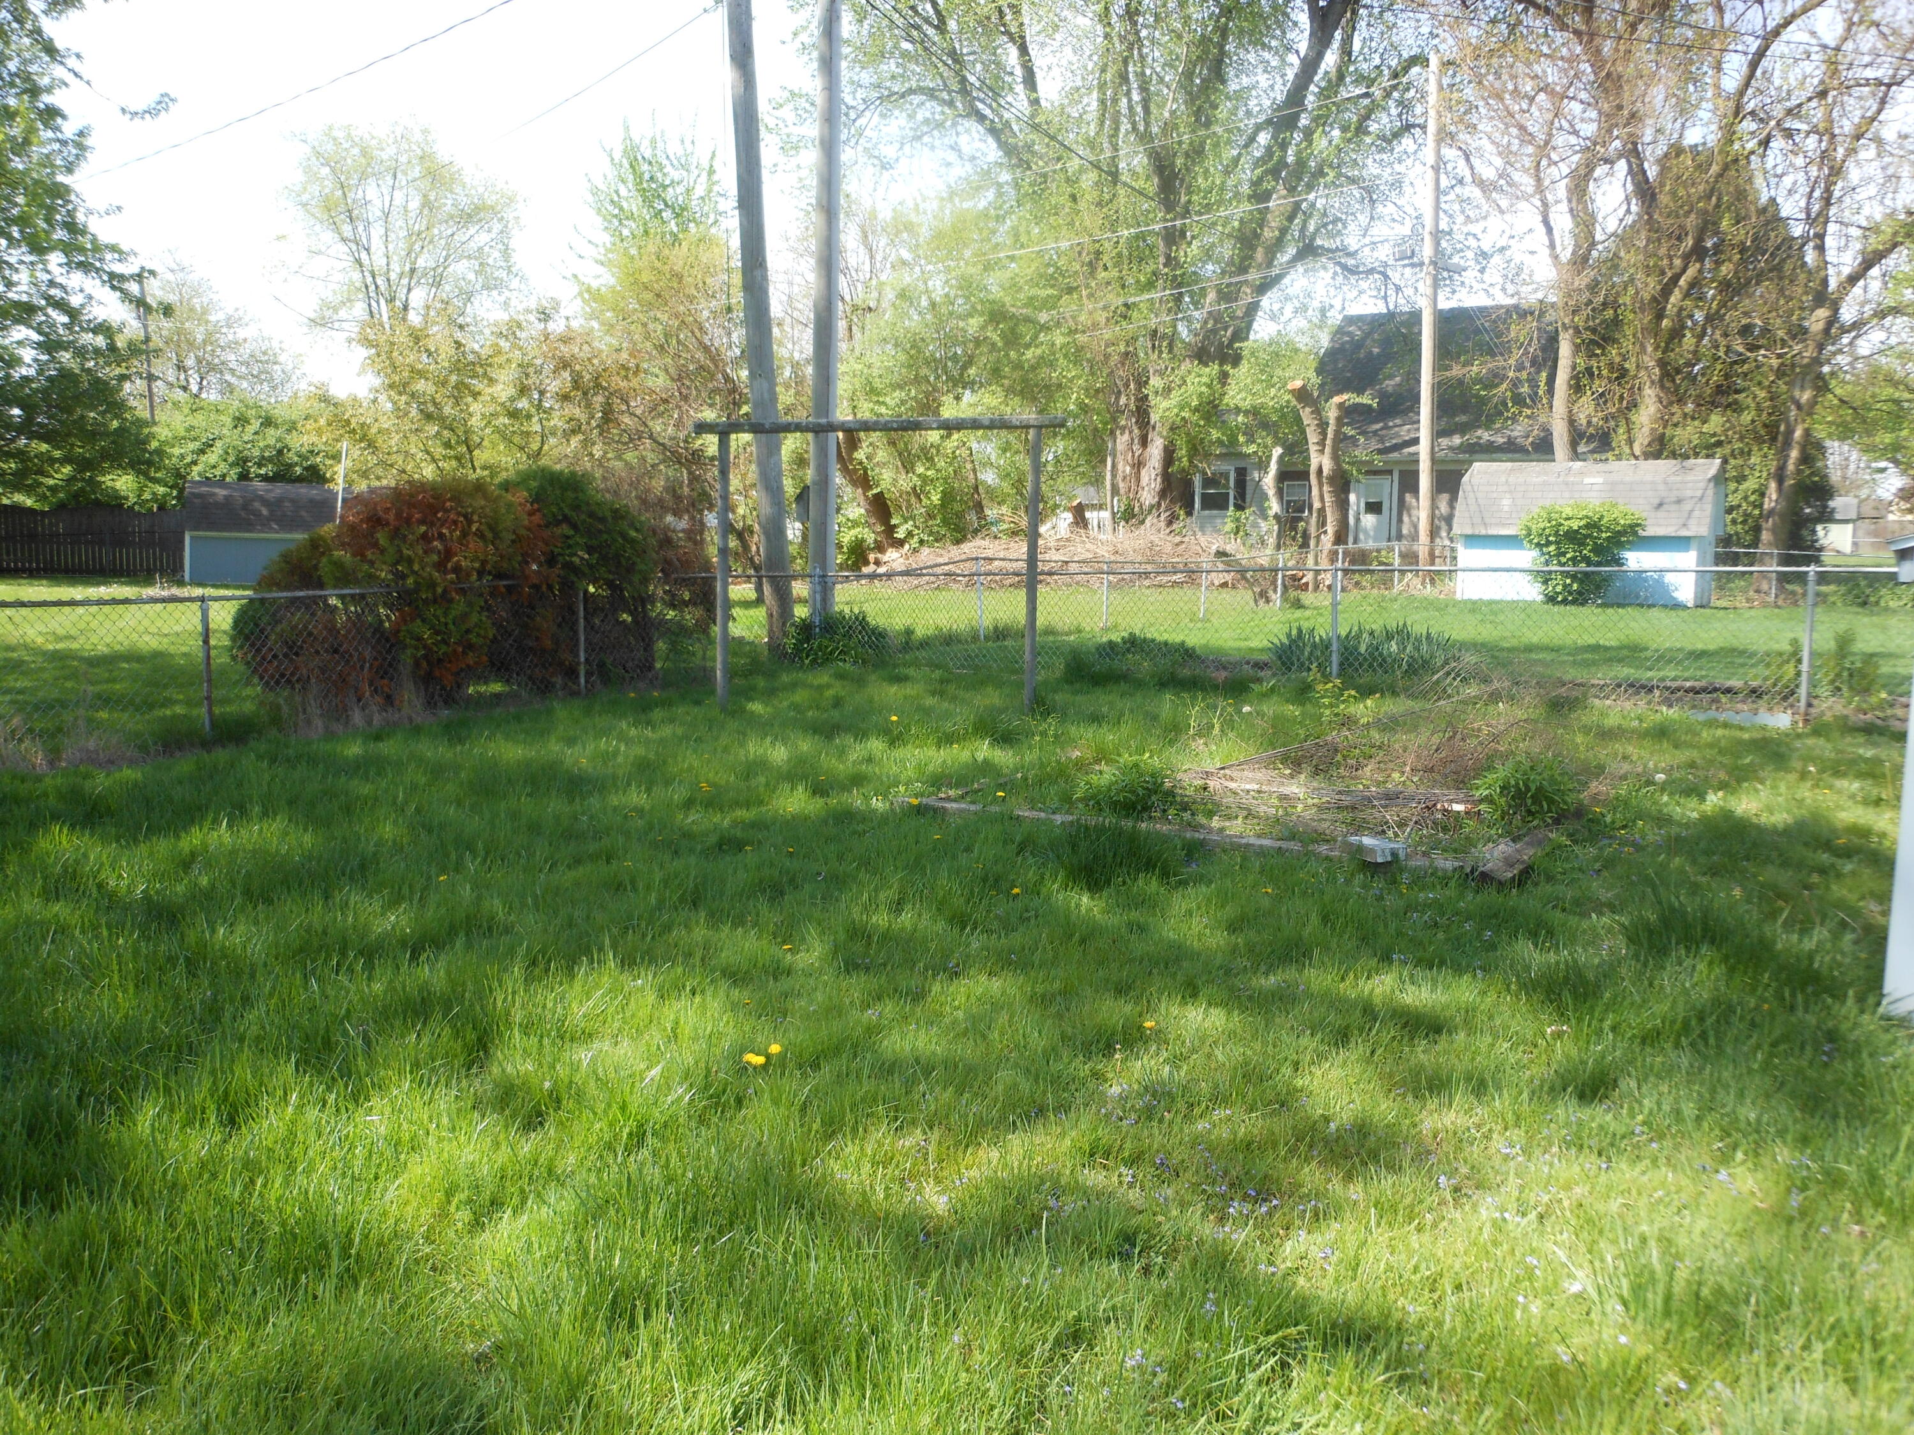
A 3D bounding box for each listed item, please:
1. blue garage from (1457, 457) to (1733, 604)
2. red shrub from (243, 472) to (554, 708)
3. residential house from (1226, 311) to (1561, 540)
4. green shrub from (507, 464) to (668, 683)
[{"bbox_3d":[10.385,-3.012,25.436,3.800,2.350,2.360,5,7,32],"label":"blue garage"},{"bbox_3d":[-4.361,-0.996,12.121,2.350,1.760,2.000,-1,7,-20],"label":"red shrub"},{"bbox_3d":[15.213,-8.168,44.606,10.600,7.600,10.500,5,7,32],"label":"residential house"},{"bbox_3d":[-3.353,-1.259,13.751,1.500,1.960,1.500,-1,6,-14],"label":"green shrub"}]

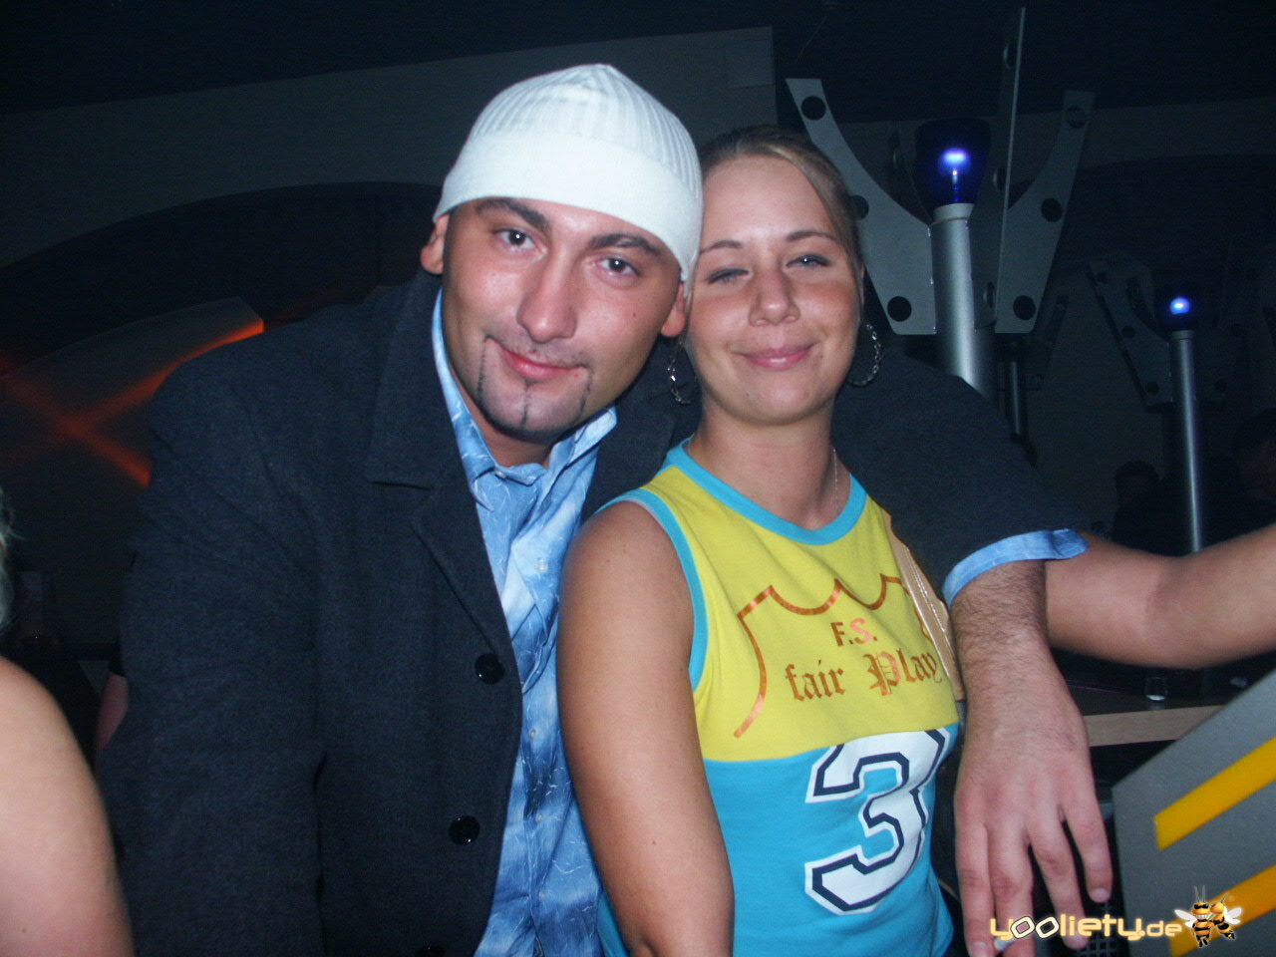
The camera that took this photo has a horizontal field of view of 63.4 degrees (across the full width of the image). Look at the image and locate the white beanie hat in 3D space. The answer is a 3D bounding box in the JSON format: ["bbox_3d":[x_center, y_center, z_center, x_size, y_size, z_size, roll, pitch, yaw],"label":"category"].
[{"bbox_3d":[-0.040,-0.203,0.707,0.178,0.155,0.222,12,10,-7],"label":"white beanie hat"}]

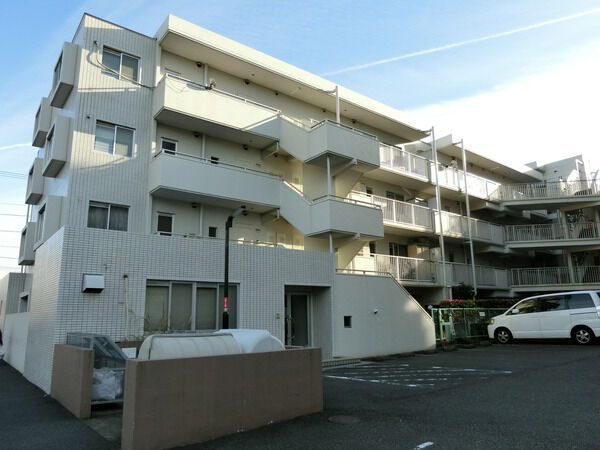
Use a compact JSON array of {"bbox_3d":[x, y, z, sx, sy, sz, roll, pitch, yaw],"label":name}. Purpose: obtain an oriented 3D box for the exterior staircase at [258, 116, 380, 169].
[{"bbox_3d":[1.065,-3.247,16.368,2.520,2.400,2.770,9,-15,-37],"label":"exterior staircase"}]

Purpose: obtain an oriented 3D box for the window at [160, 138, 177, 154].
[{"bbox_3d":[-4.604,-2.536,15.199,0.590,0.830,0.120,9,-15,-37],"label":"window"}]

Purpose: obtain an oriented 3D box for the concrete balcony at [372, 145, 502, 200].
[{"bbox_3d":[7.120,-2.535,23.603,12.500,1.310,1.320,9,-15,-37],"label":"concrete balcony"}]

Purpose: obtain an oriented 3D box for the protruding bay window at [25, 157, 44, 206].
[{"bbox_3d":[-11.569,-1.874,19.042,0.401,1.539,2.131,8,-14,-37],"label":"protruding bay window"}]

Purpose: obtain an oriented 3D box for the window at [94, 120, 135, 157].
[{"bbox_3d":[-6.311,-2.896,14.781,1.272,1.073,0.103,8,-15,-37],"label":"window"}]

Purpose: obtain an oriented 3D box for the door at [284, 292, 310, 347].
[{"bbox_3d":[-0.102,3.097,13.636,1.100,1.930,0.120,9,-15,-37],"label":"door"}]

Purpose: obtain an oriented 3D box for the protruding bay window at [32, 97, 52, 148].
[{"bbox_3d":[-11.427,-4.510,19.249,0.390,1.527,1.972,8,-15,-37],"label":"protruding bay window"}]

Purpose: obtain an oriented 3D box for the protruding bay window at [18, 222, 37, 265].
[{"bbox_3d":[-11.315,0.855,18.115,0.390,1.527,1.972,8,-15,-37],"label":"protruding bay window"}]

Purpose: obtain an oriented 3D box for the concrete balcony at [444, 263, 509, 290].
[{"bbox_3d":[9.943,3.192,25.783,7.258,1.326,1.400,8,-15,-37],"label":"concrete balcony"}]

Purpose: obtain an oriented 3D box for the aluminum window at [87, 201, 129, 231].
[{"bbox_3d":[-6.275,-0.264,14.227,1.257,0.882,0.103,8,-15,-37],"label":"aluminum window"}]

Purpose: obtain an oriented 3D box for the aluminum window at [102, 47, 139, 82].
[{"bbox_3d":[-5.980,-5.334,14.495,1.230,0.950,0.120,9,-15,-37],"label":"aluminum window"}]

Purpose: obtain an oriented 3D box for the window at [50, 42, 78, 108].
[{"bbox_3d":[-8.605,-5.423,15.810,0.426,1.588,2.043,8,-15,-37],"label":"window"}]

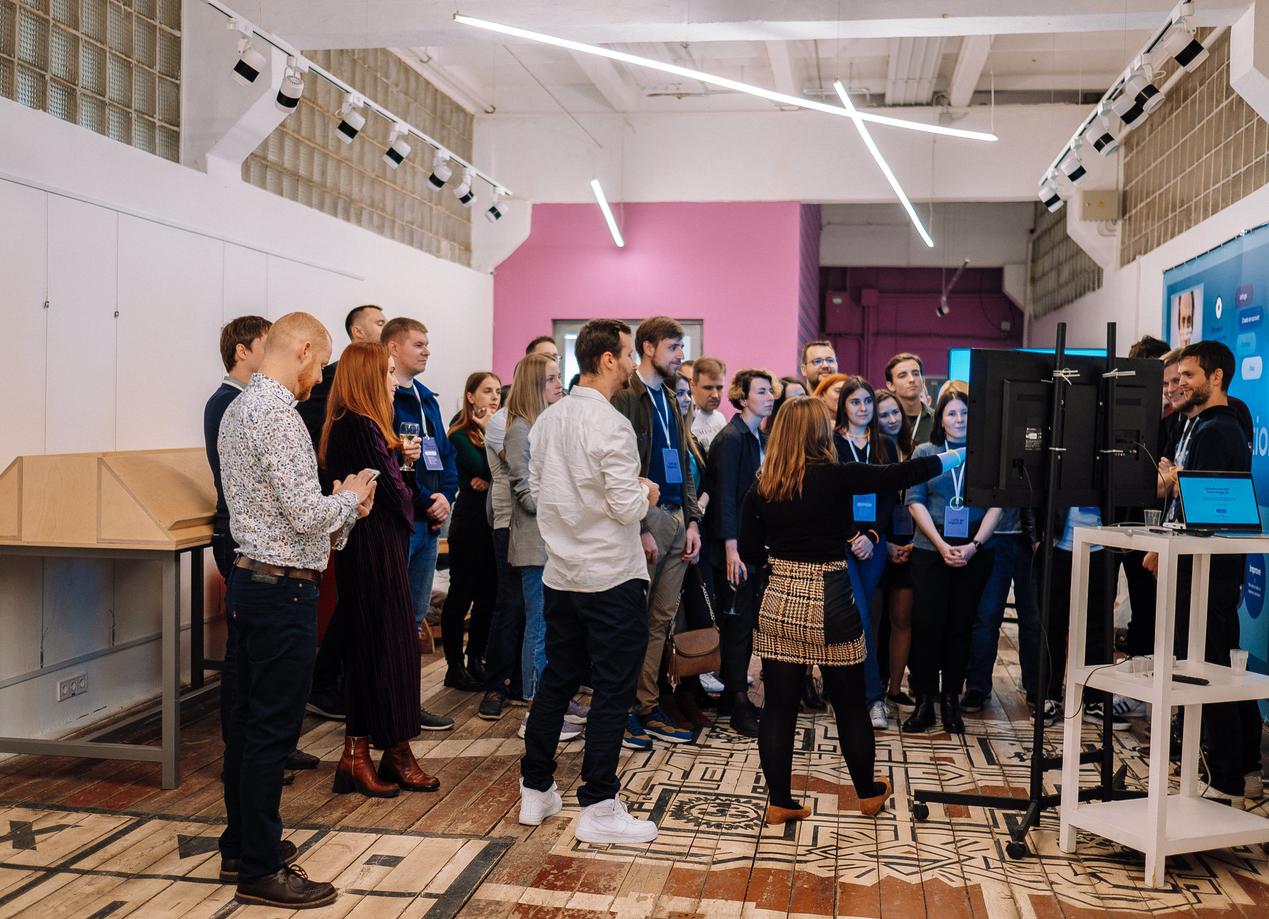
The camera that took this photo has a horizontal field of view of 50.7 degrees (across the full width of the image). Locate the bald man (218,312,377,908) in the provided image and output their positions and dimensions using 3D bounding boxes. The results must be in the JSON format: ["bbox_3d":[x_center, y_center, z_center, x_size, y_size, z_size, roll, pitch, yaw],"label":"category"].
[{"bbox_3d":[-1.046,0.442,4.168,0.490,1.770,0.490,0,2,-24],"label":"bald man"}]

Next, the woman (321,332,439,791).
[{"bbox_3d":[-0.976,0.421,5.210,0.470,1.740,0.460,1,2,-15],"label":"woman"}]

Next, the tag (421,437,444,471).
[{"bbox_3d":[-0.903,-0.025,6.000,0.010,0.150,0.107,-10,-4,30],"label":"tag"}]

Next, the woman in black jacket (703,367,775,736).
[{"bbox_3d":[0.555,0.432,6.432,0.380,1.700,0.470,3,3,41],"label":"woman in black jacket"}]

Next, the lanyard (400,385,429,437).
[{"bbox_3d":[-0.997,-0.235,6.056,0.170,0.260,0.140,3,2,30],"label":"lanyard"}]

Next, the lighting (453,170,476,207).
[{"bbox_3d":[-1.065,-1.709,8.430,0.155,0.240,0.100,0,3,-41],"label":"lighting"}]

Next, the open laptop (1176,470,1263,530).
[{"bbox_3d":[2.022,0.152,4.470,0.298,0.209,0.275,1,2,-13],"label":"open laptop"}]

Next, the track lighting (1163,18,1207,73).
[{"bbox_3d":[1.926,-1.446,4.690,0.150,0.180,0.100,2,2,9],"label":"track lighting"}]

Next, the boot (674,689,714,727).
[{"bbox_3d":[0.298,1.190,6.523,0.100,0.166,0.260,0,3,-37],"label":"boot"}]

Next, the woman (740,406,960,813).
[{"bbox_3d":[0.813,0.559,5.020,0.740,1.560,0.500,2,2,30],"label":"woman"}]

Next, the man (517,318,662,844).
[{"bbox_3d":[-0.153,0.412,4.704,0.400,1.790,0.480,0,3,-38],"label":"man"}]

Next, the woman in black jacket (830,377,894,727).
[{"bbox_3d":[1.120,0.448,6.636,0.470,1.680,0.360,1,2,-6],"label":"woman in black jacket"}]

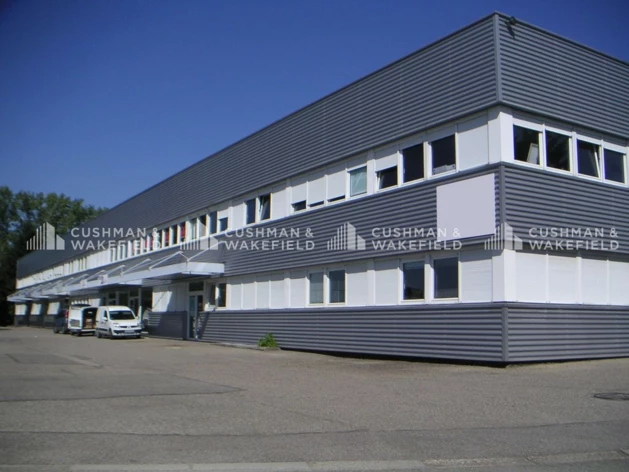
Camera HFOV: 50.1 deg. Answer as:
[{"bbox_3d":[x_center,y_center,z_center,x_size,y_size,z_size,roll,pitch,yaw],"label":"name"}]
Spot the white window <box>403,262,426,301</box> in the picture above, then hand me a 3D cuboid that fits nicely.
[{"bbox_3d":[2.860,1.298,19.477,0.120,1.152,0.973,6,-9,-33],"label":"white window"}]

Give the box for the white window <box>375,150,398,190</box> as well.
[{"bbox_3d":[2.250,-2.045,21.100,0.130,1.080,1.180,5,-9,-32],"label":"white window"}]

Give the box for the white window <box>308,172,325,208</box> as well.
[{"bbox_3d":[0.068,-1.632,24.255,0.120,1.195,1.073,6,-9,-33],"label":"white window"}]

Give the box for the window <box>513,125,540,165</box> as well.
[{"bbox_3d":[5.620,-2.415,17.700,1.070,0.980,0.130,5,-9,-32],"label":"window"}]

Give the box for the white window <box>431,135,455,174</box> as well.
[{"bbox_3d":[3.630,-2.290,18.950,0.130,1.000,1.050,5,-9,-32],"label":"white window"}]

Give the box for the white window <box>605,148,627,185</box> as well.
[{"bbox_3d":[8.895,-2.048,19.864,1.049,0.984,0.120,6,-9,-33],"label":"white window"}]

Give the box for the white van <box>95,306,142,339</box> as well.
[{"bbox_3d":[-11.100,4.920,38.300,1.720,1.830,4.050,5,-9,-30],"label":"white van"}]

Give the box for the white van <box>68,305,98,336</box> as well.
[{"bbox_3d":[-14.790,5.561,44.047,1.750,1.860,4.200,5,-9,-32],"label":"white van"}]

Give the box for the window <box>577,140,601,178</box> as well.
[{"bbox_3d":[7.815,-2.175,19.169,1.078,0.996,0.120,6,-9,-33],"label":"window"}]

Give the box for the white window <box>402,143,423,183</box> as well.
[{"bbox_3d":[2.924,-2.167,19.912,0.120,1.058,0.996,6,-9,-33],"label":"white window"}]

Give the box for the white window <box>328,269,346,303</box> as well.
[{"bbox_3d":[0.780,1.730,22.950,0.130,1.160,1.080,5,-9,-32],"label":"white window"}]

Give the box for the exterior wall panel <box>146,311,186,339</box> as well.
[{"bbox_3d":[-7.850,4.673,35.555,0.150,1.296,5.330,6,-9,-33],"label":"exterior wall panel"}]

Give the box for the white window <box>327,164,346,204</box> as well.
[{"bbox_3d":[0.770,-1.820,23.500,0.130,1.150,1.200,5,-9,-32],"label":"white window"}]

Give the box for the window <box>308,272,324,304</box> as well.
[{"bbox_3d":[0.070,1.885,24.050,0.130,1.120,1.050,5,-9,-32],"label":"window"}]

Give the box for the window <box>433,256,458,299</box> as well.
[{"bbox_3d":[3.600,1.155,18.500,0.130,1.120,1.030,5,-9,-32],"label":"window"}]

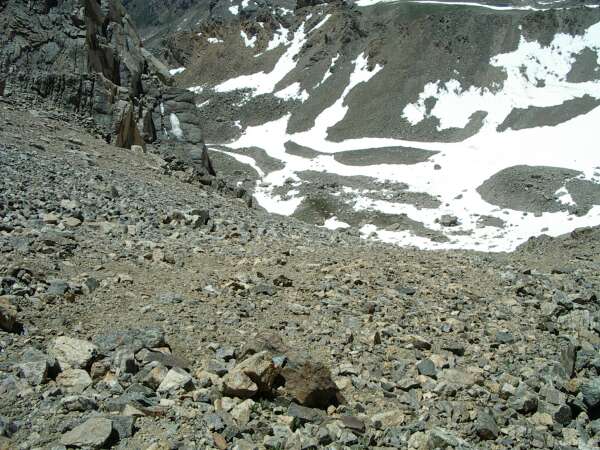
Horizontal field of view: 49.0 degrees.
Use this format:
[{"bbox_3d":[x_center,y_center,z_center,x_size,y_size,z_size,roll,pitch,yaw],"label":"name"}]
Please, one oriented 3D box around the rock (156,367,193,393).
[{"bbox_3d":[-0.972,1.200,5.100,0.260,0.160,0.190,-3,19,-9],"label":"rock"}]

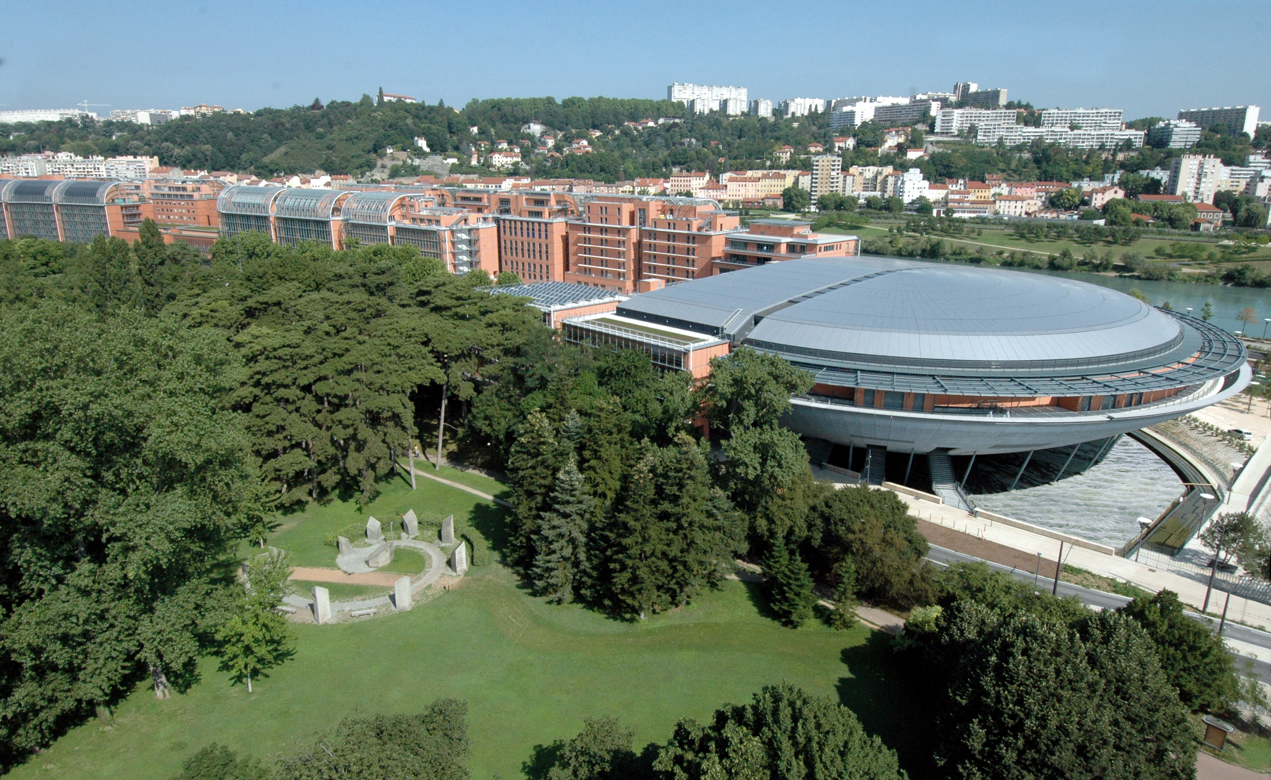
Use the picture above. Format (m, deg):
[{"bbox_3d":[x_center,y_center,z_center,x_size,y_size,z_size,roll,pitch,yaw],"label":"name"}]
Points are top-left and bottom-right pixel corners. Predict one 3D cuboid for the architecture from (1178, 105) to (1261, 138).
[{"bbox_3d":[597.520,-272.680,762.000,13.500,32.000,74.000,-2,16,-8],"label":"architecture"}]

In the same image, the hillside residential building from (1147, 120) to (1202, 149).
[{"bbox_3d":[439.140,-208.490,605.000,24.000,22.000,23.000,-2,16,-6],"label":"hillside residential building"}]

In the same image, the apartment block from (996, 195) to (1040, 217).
[{"bbox_3d":[246.430,-118.920,478.000,23.500,13.600,11.500,2,16,8],"label":"apartment block"}]

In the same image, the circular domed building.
[{"bbox_3d":[42.044,-7.942,122.855,93.668,23.235,93.668,6,18,18],"label":"circular domed building"}]

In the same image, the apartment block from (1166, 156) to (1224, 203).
[{"bbox_3d":[368.900,-138.230,488.000,23.500,32.000,11.500,1,16,3],"label":"apartment block"}]

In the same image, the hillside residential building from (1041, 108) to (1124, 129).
[{"bbox_3d":[405.416,-244.986,672.000,67.000,18.500,12.000,3,17,12],"label":"hillside residential building"}]

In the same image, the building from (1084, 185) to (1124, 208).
[{"bbox_3d":[284.672,-116.408,445.667,12.100,12.800,11.700,1,17,5],"label":"building"}]

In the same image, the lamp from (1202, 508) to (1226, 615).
[{"bbox_3d":[55.126,16.943,70.531,0.350,9.800,0.350,0,17,0],"label":"lamp"}]

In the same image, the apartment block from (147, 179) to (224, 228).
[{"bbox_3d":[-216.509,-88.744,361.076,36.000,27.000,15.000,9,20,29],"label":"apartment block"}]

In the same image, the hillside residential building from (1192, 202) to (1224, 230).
[{"bbox_3d":[360.940,-109.348,467.000,17.500,15.500,11.500,1,17,6],"label":"hillside residential building"}]

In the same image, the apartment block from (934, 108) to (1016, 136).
[{"bbox_3d":[292.710,-231.350,640.000,63.000,22.000,14.000,2,16,6],"label":"apartment block"}]

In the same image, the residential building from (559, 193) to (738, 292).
[{"bbox_3d":[5.214,-44.388,233.362,59.677,31.500,18.000,14,22,40],"label":"residential building"}]

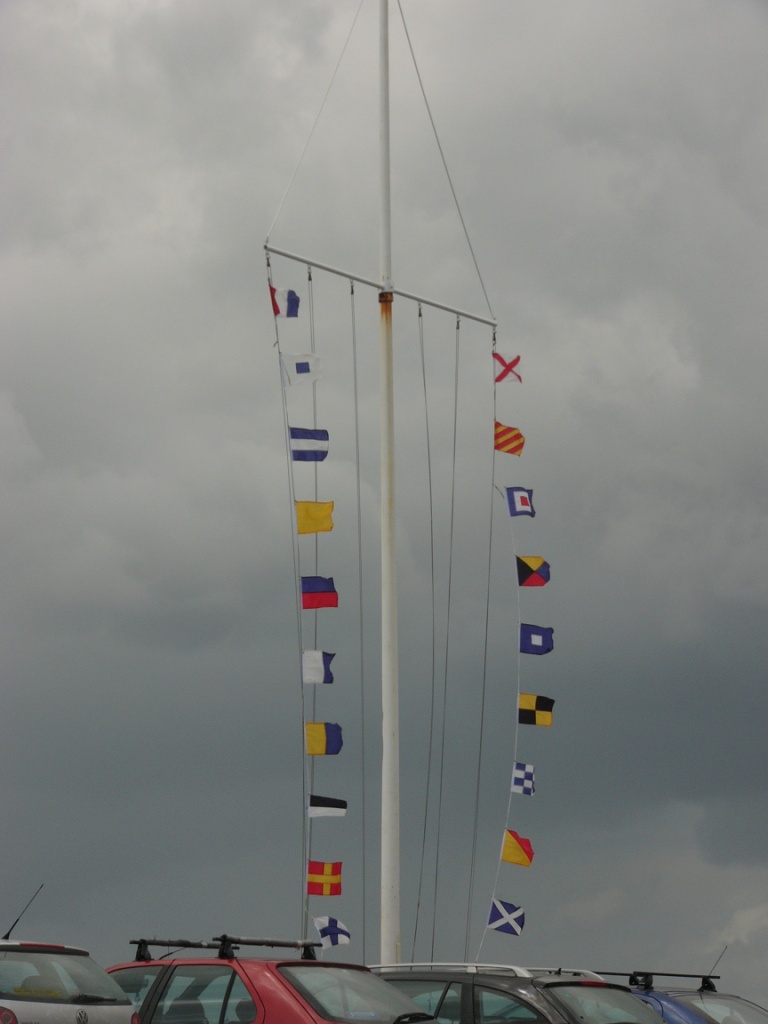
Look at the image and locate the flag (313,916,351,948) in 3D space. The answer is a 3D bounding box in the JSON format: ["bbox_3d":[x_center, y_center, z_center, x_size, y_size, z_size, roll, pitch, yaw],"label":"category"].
[{"bbox_3d":[-0.544,4.354,37.062,0.342,0.326,0.070,-10,-10,-2],"label":"flag"}]

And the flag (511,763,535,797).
[{"bbox_3d":[1.487,2.873,38.442,0.274,0.334,0.070,10,-13,-23],"label":"flag"}]

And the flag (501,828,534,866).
[{"bbox_3d":[1.429,3.592,38.323,0.328,0.355,0.070,10,-11,-8],"label":"flag"}]

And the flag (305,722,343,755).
[{"bbox_3d":[-0.624,2.362,37.251,0.390,0.333,0.070,-1,-10,0],"label":"flag"}]

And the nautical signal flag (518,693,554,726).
[{"bbox_3d":[1.647,2.133,38.664,0.385,0.346,0.070,4,-10,-9],"label":"nautical signal flag"}]

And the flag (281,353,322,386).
[{"bbox_3d":[-0.867,-1.503,37.623,0.420,0.342,0.070,-5,-10,-1],"label":"flag"}]

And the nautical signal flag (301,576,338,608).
[{"bbox_3d":[-0.644,0.804,35.744,0.363,0.320,0.070,1,-9,-8],"label":"nautical signal flag"}]

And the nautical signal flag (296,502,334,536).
[{"bbox_3d":[-0.722,0.058,37.472,0.393,0.340,0.070,-2,-10,0],"label":"nautical signal flag"}]

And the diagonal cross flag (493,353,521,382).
[{"bbox_3d":[1.360,-1.592,39.429,0.331,0.331,0.070,2,-10,-15],"label":"diagonal cross flag"}]

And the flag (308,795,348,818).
[{"bbox_3d":[-0.577,3.059,37.185,0.395,0.234,0.070,2,-10,0],"label":"flag"}]

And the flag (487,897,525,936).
[{"bbox_3d":[1.348,4.481,39.556,0.365,0.359,0.070,13,-9,2],"label":"flag"}]

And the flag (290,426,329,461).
[{"bbox_3d":[-0.781,-0.719,37.547,0.404,0.346,0.070,-3,-10,-1],"label":"flag"}]

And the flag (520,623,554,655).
[{"bbox_3d":[1.722,1.424,40.297,0.377,0.343,0.070,3,-10,0],"label":"flag"}]

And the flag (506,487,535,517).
[{"bbox_3d":[1.492,-0.115,39.136,0.322,0.328,0.070,1,-9,-10],"label":"flag"}]

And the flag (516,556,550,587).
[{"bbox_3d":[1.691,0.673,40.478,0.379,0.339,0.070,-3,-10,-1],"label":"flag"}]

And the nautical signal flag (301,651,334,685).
[{"bbox_3d":[-0.652,1.548,35.621,0.332,0.329,0.070,1,-9,-8],"label":"nautical signal flag"}]

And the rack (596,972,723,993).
[{"bbox_3d":[1.985,3.599,27.377,0.750,0.150,1.200,-6,-11,33],"label":"rack"}]

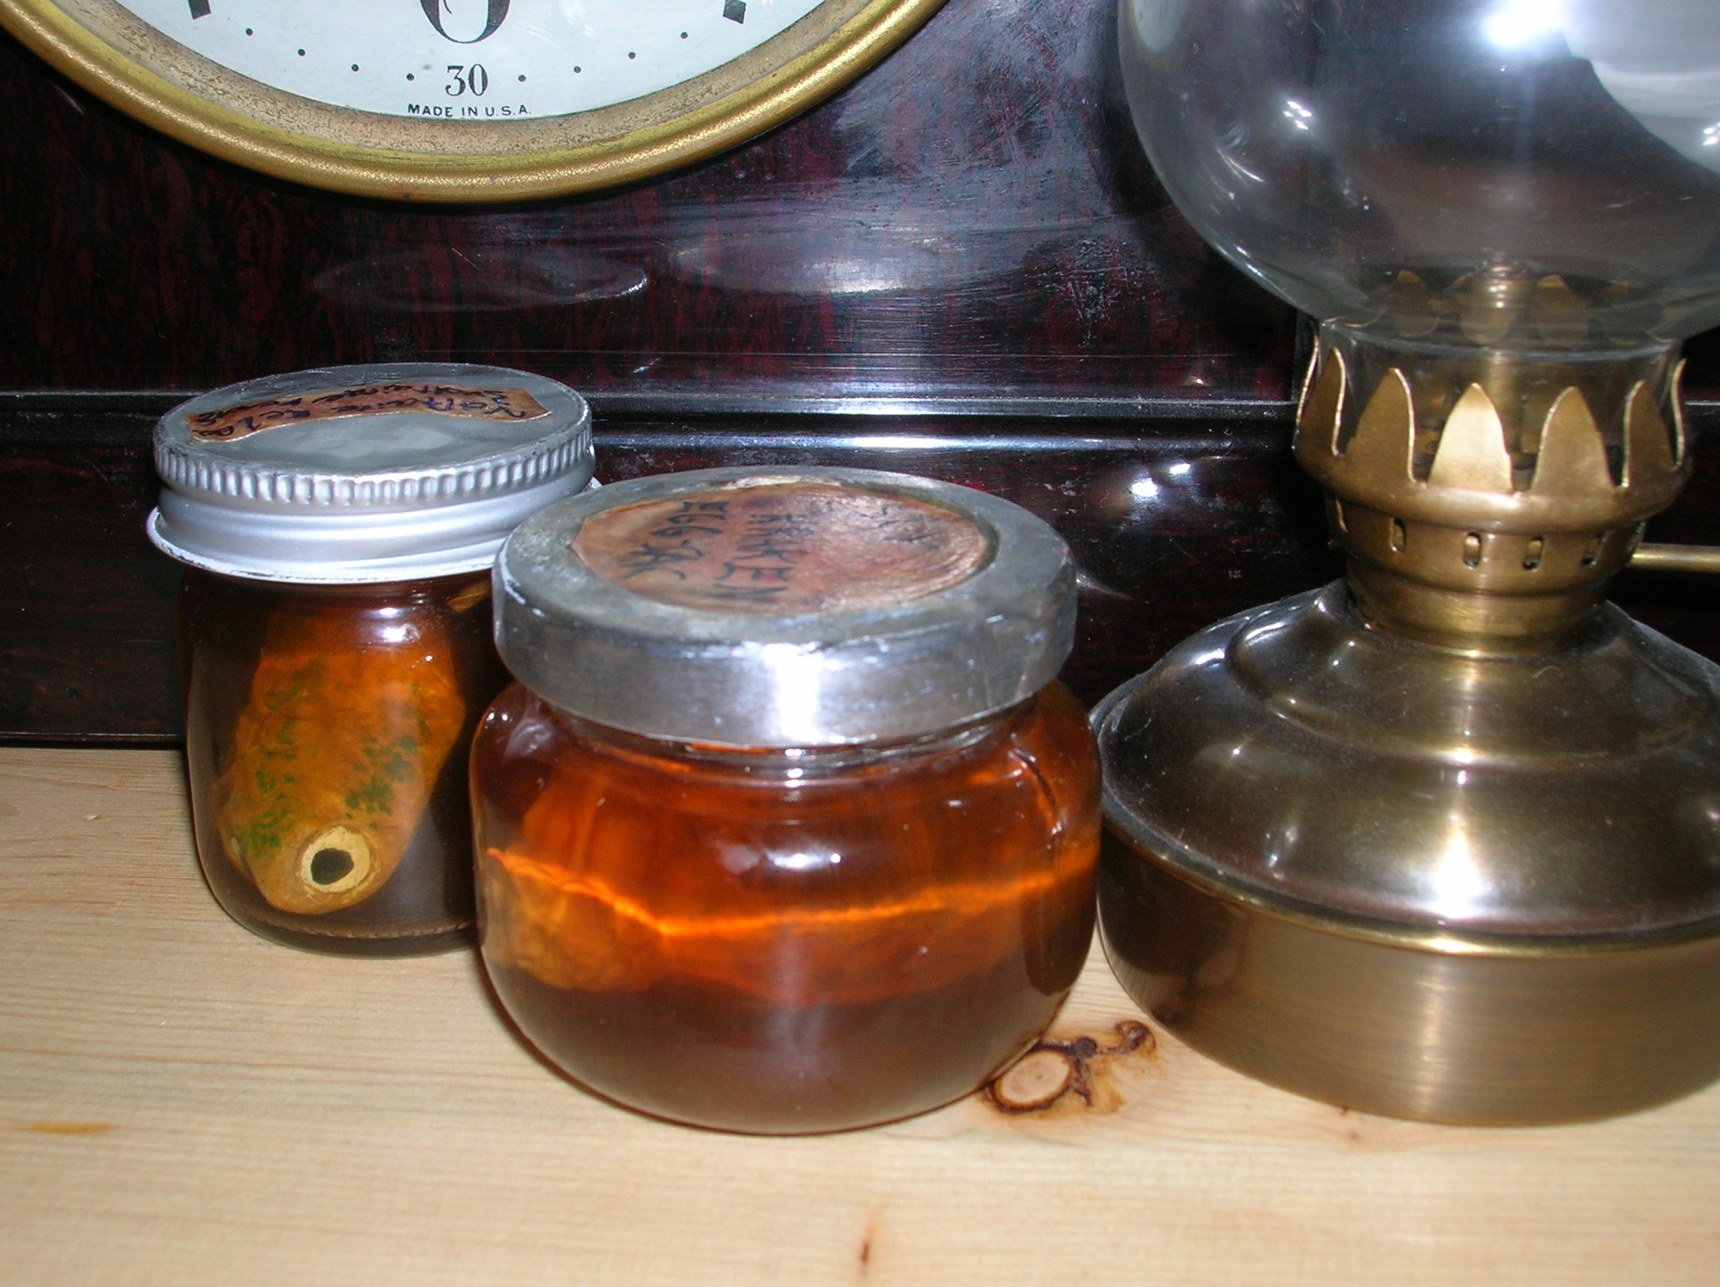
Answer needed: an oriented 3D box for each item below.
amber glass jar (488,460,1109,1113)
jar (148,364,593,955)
[{"bbox_3d":[-0.007,0.015,0.227,0.062,0.052,0.062,0,21,0],"label":"amber glass jar"},{"bbox_3d":[-0.052,0.002,0.256,0.049,0.057,0.049,0,21,0],"label":"jar"}]

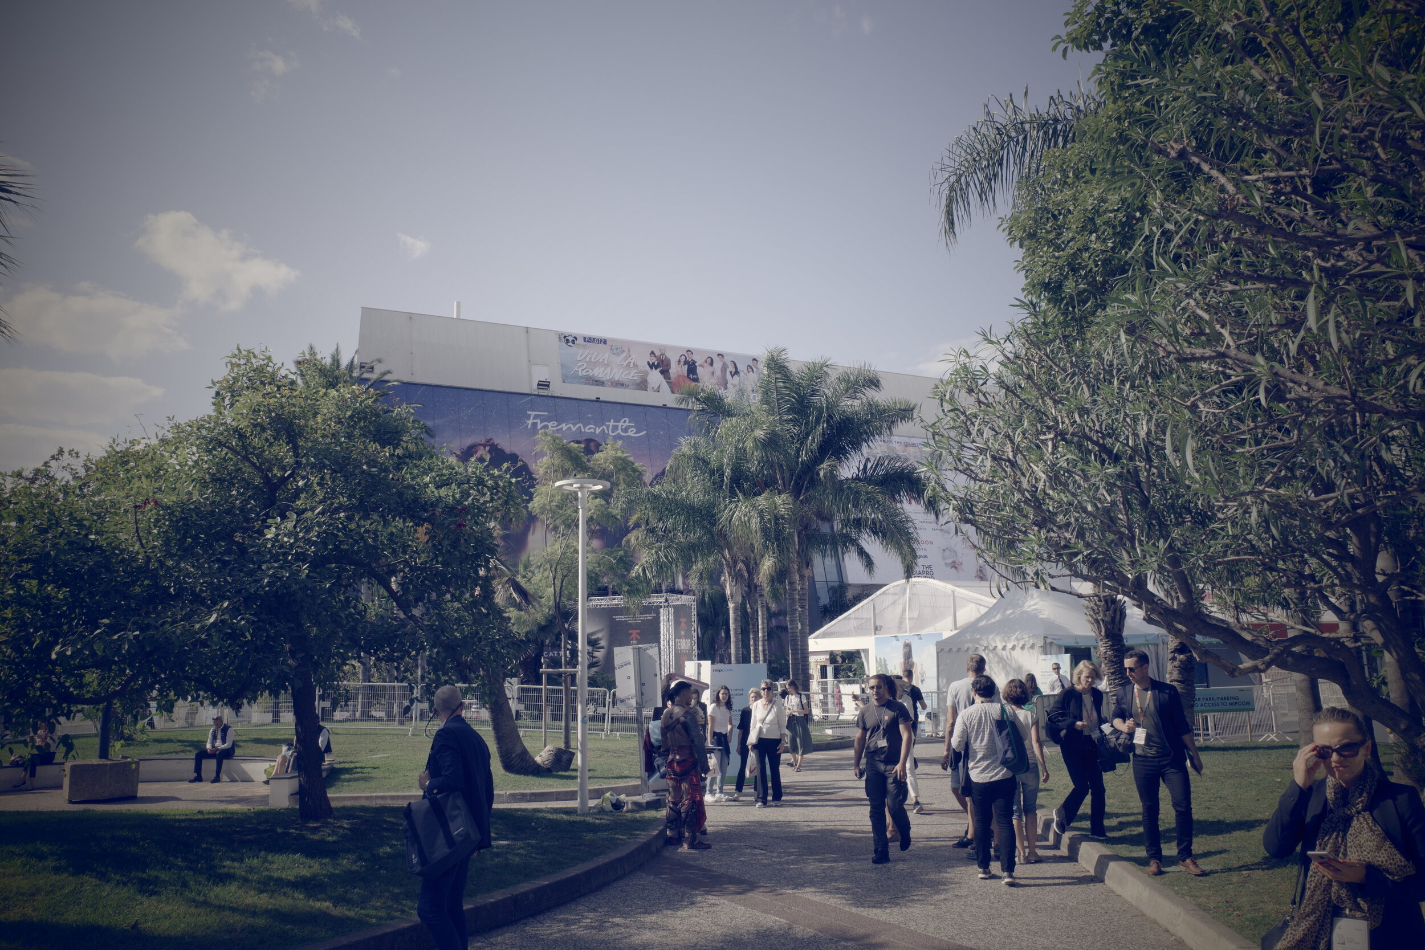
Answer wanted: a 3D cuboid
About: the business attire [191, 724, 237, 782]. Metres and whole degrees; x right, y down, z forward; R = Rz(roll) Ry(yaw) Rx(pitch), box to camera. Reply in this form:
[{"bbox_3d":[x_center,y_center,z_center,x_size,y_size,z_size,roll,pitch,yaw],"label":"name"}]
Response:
[{"bbox_3d":[-9.456,5.194,20.850,0.600,1.060,0.780,-4,-11,14],"label":"business attire"}]

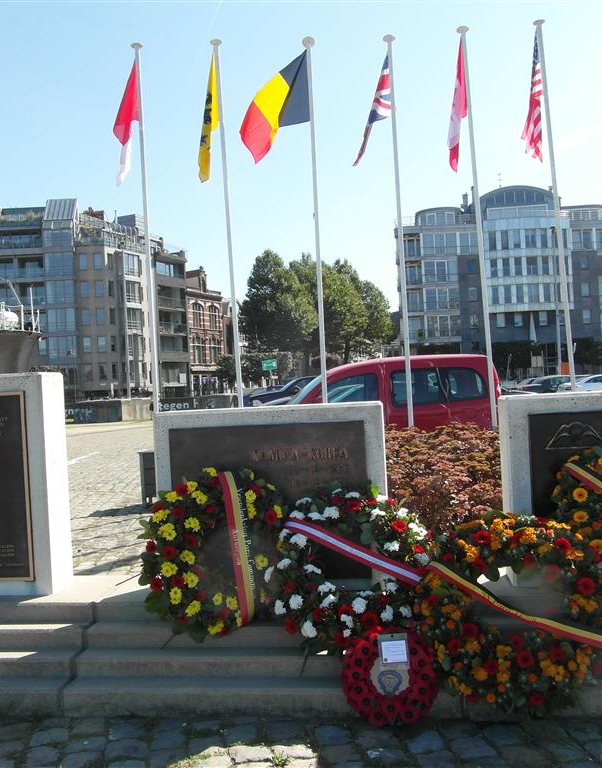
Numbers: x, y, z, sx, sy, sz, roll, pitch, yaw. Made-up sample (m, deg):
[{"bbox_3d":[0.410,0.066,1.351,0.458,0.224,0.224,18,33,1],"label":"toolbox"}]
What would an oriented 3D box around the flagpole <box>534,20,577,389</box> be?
[{"bbox_3d":[3.397,-1.769,9.270,0.150,6.000,0.150,-5,0,0],"label":"flagpole"}]

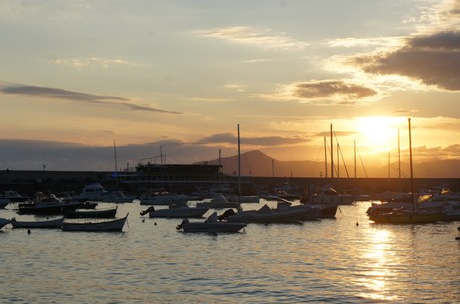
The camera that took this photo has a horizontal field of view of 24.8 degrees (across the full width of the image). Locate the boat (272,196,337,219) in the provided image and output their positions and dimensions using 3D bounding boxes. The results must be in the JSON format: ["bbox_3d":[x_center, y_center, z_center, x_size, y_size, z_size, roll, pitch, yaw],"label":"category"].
[{"bbox_3d":[7.368,5.509,103.000,6.300,2.100,2.300,0,-1,8],"label":"boat"}]

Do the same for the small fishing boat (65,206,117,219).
[{"bbox_3d":[-13.635,5.927,103.000,5.100,1.250,1.800,0,-1,8],"label":"small fishing boat"}]

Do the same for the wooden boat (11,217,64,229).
[{"bbox_3d":[-15.587,5.793,85.000,4.200,0.950,1.600,0,-1,5],"label":"wooden boat"}]

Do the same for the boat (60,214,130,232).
[{"bbox_3d":[-10.288,5.394,80.000,5.000,1.400,1.800,0,-1,10],"label":"boat"}]

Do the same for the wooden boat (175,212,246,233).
[{"bbox_3d":[-1.366,5.319,79.000,5.100,1.550,1.950,0,-1,8],"label":"wooden boat"}]

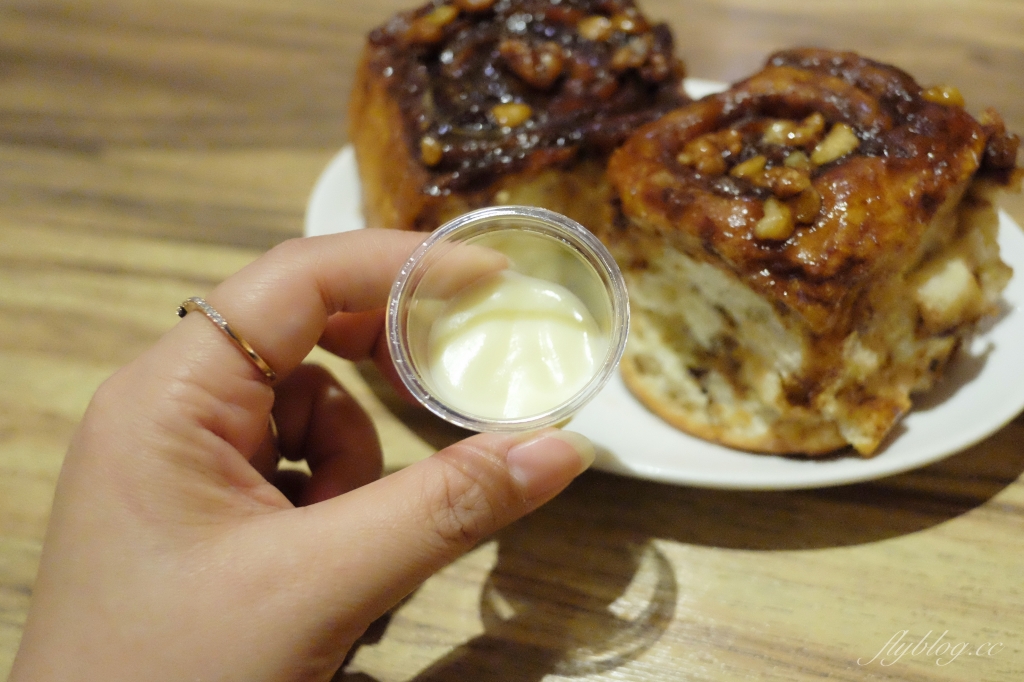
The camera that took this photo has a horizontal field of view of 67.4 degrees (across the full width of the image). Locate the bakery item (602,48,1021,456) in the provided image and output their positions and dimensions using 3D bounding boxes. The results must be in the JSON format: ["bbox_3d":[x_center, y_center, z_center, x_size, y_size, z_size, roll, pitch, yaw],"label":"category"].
[{"bbox_3d":[0.083,-0.028,0.215,0.077,0.062,0.083,32,49,31],"label":"bakery item"}]

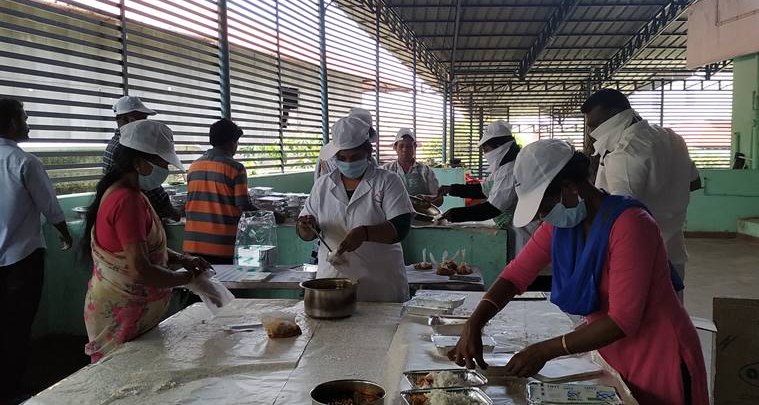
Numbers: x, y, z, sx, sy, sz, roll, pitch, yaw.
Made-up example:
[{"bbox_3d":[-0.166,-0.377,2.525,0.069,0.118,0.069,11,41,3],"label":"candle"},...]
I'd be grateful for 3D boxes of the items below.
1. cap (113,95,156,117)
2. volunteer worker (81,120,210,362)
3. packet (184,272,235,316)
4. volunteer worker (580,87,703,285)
[{"bbox_3d":[-1.398,-0.555,3.008,0.260,0.130,0.180,-3,7,-28],"label":"cap"},{"bbox_3d":[-0.802,0.481,1.860,0.460,1.522,0.430,-2,6,-16],"label":"volunteer worker"},{"bbox_3d":[-0.600,0.322,1.863,0.100,0.140,0.160,3,7,30],"label":"packet"},{"bbox_3d":[1.266,0.306,2.596,0.520,1.700,0.420,-4,7,-32],"label":"volunteer worker"}]

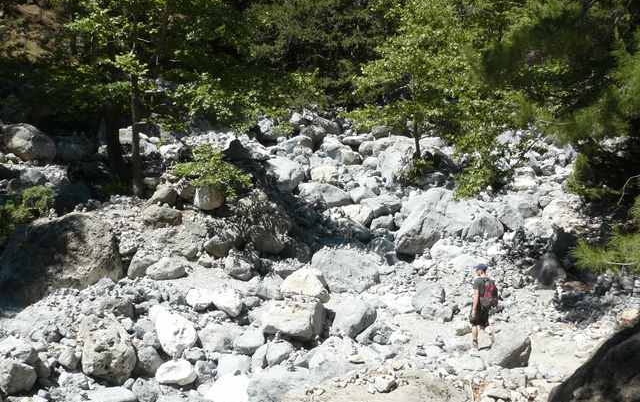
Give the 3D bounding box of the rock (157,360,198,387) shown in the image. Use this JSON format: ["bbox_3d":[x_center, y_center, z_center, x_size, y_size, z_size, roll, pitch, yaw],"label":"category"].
[{"bbox_3d":[-2.479,2.963,11.500,0.680,0.340,0.500,-1,8,-6],"label":"rock"}]

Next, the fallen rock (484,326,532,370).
[{"bbox_3d":[3.521,2.770,12.500,0.930,0.650,0.850,0,7,0],"label":"fallen rock"}]

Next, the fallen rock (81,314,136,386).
[{"bbox_3d":[-3.863,2.718,12.100,1.054,1.114,0.949,-2,6,-18],"label":"fallen rock"}]

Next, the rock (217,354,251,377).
[{"bbox_3d":[-1.521,2.892,11.700,0.600,0.380,0.550,0,7,0],"label":"rock"}]

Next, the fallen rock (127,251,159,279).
[{"bbox_3d":[-4.534,1.647,17.000,0.817,0.700,0.736,0,6,0],"label":"fallen rock"}]

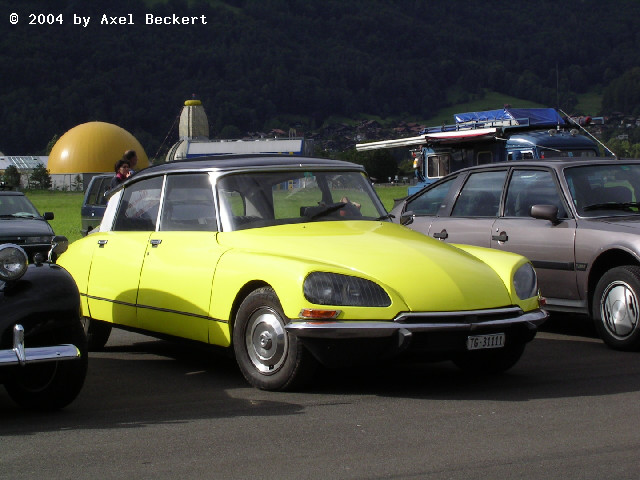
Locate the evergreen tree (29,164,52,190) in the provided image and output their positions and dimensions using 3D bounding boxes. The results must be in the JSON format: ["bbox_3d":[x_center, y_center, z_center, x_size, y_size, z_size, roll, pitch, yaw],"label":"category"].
[{"bbox_3d":[-28.439,-6.359,190.000,2.400,2.650,2.400,0,2,0],"label":"evergreen tree"}]

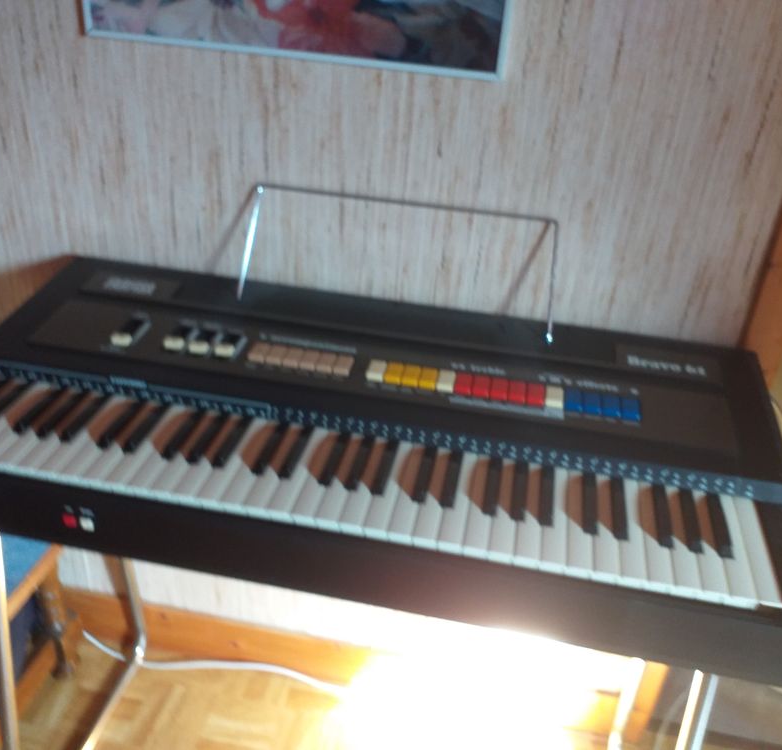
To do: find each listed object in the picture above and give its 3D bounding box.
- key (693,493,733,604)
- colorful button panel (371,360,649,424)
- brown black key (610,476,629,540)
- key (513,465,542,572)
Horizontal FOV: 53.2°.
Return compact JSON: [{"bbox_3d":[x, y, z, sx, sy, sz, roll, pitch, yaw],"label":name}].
[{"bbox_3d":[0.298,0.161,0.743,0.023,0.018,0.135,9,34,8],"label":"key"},{"bbox_3d":[0.124,0.016,0.874,0.305,0.010,0.032,9,37,8],"label":"colorful button panel"},{"bbox_3d":[0.227,0.129,0.772,0.012,0.010,0.086,9,32,7],"label":"brown black key"},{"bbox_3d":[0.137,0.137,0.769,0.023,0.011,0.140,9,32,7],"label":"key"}]

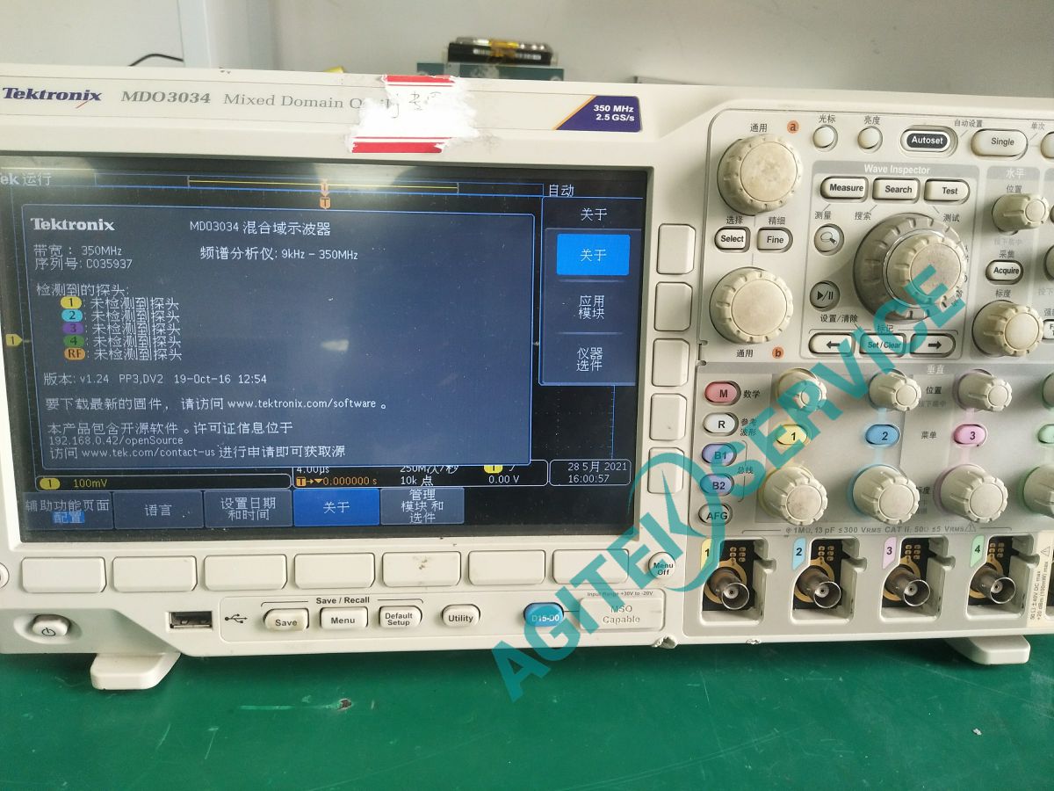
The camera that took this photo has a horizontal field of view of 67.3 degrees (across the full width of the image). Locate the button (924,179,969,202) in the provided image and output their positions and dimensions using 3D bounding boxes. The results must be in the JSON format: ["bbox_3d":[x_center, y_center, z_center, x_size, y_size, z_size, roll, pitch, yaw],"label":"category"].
[{"bbox_3d":[0.134,-0.065,0.252,0.013,0.007,0.003,0,9,-5],"label":"button"}]

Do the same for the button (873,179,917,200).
[{"bbox_3d":[0.118,-0.066,0.255,0.014,0.007,0.003,0,9,-4],"label":"button"}]

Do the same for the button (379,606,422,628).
[{"bbox_3d":[-0.041,0.073,0.259,0.014,0.007,0.003,0,9,-5],"label":"button"}]

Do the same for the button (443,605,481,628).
[{"bbox_3d":[-0.022,0.074,0.267,0.013,0.007,0.003,0,9,-4],"label":"button"}]

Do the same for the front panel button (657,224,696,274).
[{"bbox_3d":[0.047,-0.046,0.248,0.011,0.015,0.002,0,9,-5],"label":"front panel button"}]

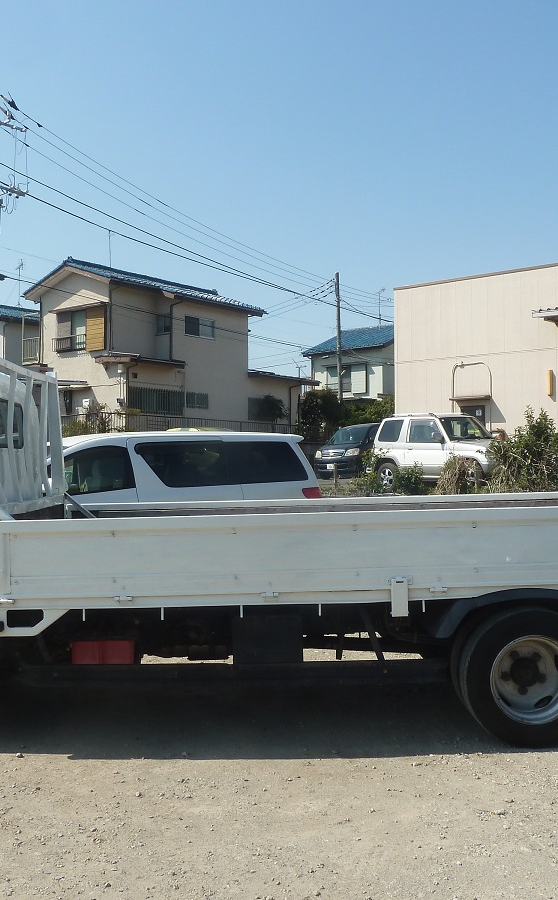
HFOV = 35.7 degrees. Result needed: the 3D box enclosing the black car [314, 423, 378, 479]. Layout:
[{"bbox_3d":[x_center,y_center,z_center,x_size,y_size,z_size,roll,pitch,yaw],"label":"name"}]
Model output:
[{"bbox_3d":[2.920,0.056,27.300,1.700,1.800,4.550,-1,-1,35],"label":"black car"}]

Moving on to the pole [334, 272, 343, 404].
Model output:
[{"bbox_3d":[3.140,-4.320,45.000,0.350,9.800,0.350,0,-1,0],"label":"pole"}]

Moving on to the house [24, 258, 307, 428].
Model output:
[{"bbox_3d":[-4.614,-3.817,38.143,6.500,7.050,11.000,-1,-2,40],"label":"house"}]

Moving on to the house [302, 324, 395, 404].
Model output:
[{"bbox_3d":[6.100,-3.440,51.300,6.500,7.700,8.000,-1,-1,38],"label":"house"}]

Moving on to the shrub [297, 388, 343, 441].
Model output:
[{"bbox_3d":[1.750,-1.430,36.500,1.950,2.400,1.900,0,-1,0],"label":"shrub"}]

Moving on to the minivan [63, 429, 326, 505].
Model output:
[{"bbox_3d":[-1.950,0.690,11.650,4.850,1.900,1.830,0,-1,-27],"label":"minivan"}]

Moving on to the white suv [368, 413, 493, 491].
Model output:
[{"bbox_3d":[3.750,0.026,18.857,1.640,1.720,3.620,1,-2,-41],"label":"white suv"}]

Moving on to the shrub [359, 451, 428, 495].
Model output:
[{"bbox_3d":[2.210,0.458,16.900,1.300,0.870,1.050,0,-1,0],"label":"shrub"}]

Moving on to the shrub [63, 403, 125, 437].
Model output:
[{"bbox_3d":[-6.800,-1.081,31.745,2.100,1.300,1.600,-1,-2,40],"label":"shrub"}]

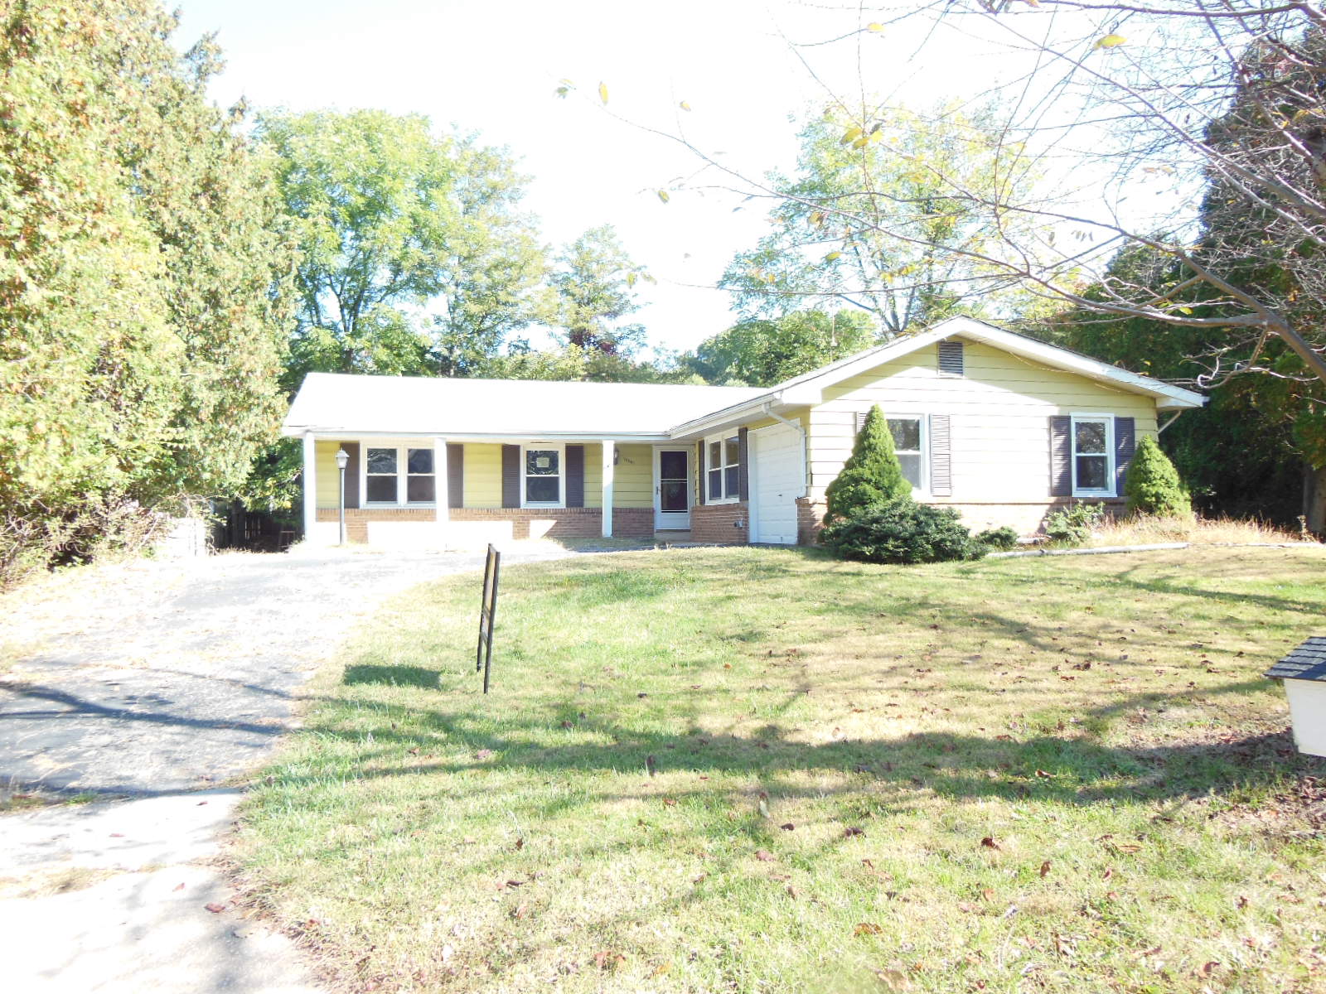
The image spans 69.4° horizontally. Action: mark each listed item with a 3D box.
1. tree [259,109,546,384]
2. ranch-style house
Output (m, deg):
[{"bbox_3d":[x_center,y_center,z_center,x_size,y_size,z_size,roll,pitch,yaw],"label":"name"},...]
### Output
[{"bbox_3d":[-11.601,-7.807,42.708,12.930,19.240,12.030,-1,-2,0],"label":"tree"},{"bbox_3d":[0.155,-1.232,24.200,18.000,4.670,15.450,0,-2,-16],"label":"ranch-style house"}]

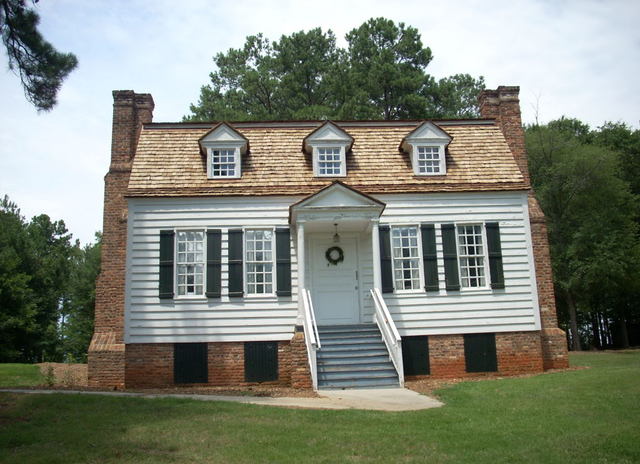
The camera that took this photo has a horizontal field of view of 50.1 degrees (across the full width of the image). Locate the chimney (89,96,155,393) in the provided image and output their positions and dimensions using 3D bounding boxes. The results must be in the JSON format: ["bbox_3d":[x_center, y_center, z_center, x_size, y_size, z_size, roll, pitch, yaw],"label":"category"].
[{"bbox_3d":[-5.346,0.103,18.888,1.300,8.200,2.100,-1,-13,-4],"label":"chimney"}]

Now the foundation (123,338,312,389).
[{"bbox_3d":[-2.378,2.939,15.340,4.220,1.120,1.400,-1,-13,-4],"label":"foundation"}]

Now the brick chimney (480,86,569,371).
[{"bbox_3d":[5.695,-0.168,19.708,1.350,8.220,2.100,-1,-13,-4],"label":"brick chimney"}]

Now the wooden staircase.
[{"bbox_3d":[0.559,2.395,13.559,1.600,1.440,2.600,-1,-13,-4],"label":"wooden staircase"}]

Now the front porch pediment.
[{"bbox_3d":[0.356,-0.543,16.059,2.140,0.937,1.450,-1,-13,-4],"label":"front porch pediment"}]

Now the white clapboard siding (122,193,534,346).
[{"bbox_3d":[0.355,0.797,16.697,9.960,3.500,0.300,-1,-13,-4],"label":"white clapboard siding"}]

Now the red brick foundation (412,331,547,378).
[{"bbox_3d":[3.723,2.970,16.523,3.320,1.060,0.400,-1,-13,-4],"label":"red brick foundation"}]

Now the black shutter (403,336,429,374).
[{"bbox_3d":[2.239,2.923,16.206,0.779,0.910,0.080,-1,-13,-4],"label":"black shutter"}]

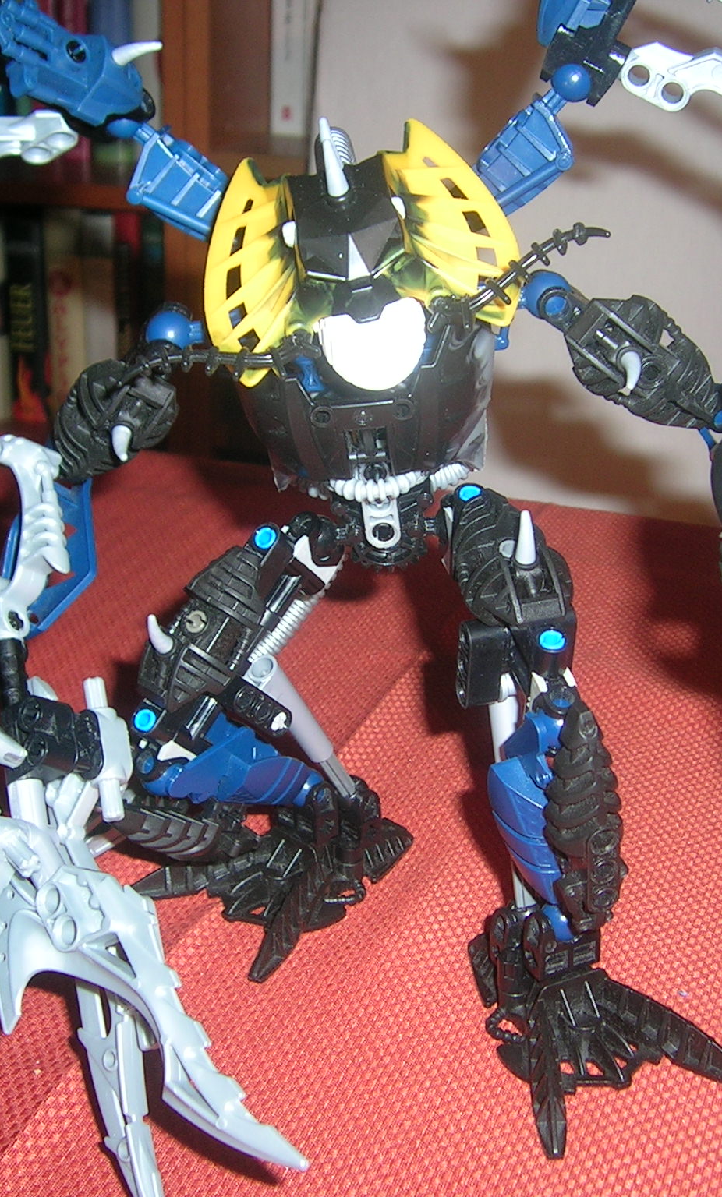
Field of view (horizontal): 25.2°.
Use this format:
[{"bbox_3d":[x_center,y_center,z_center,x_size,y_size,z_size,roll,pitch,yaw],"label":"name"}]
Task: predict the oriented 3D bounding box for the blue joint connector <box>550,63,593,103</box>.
[{"bbox_3d":[0.055,-0.135,0.422,0.011,0.011,0.011,10,21,24],"label":"blue joint connector"}]

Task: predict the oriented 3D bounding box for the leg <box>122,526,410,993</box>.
[{"bbox_3d":[-0.025,0.034,0.417,0.060,0.104,0.075,17,24,37],"label":"leg"}]

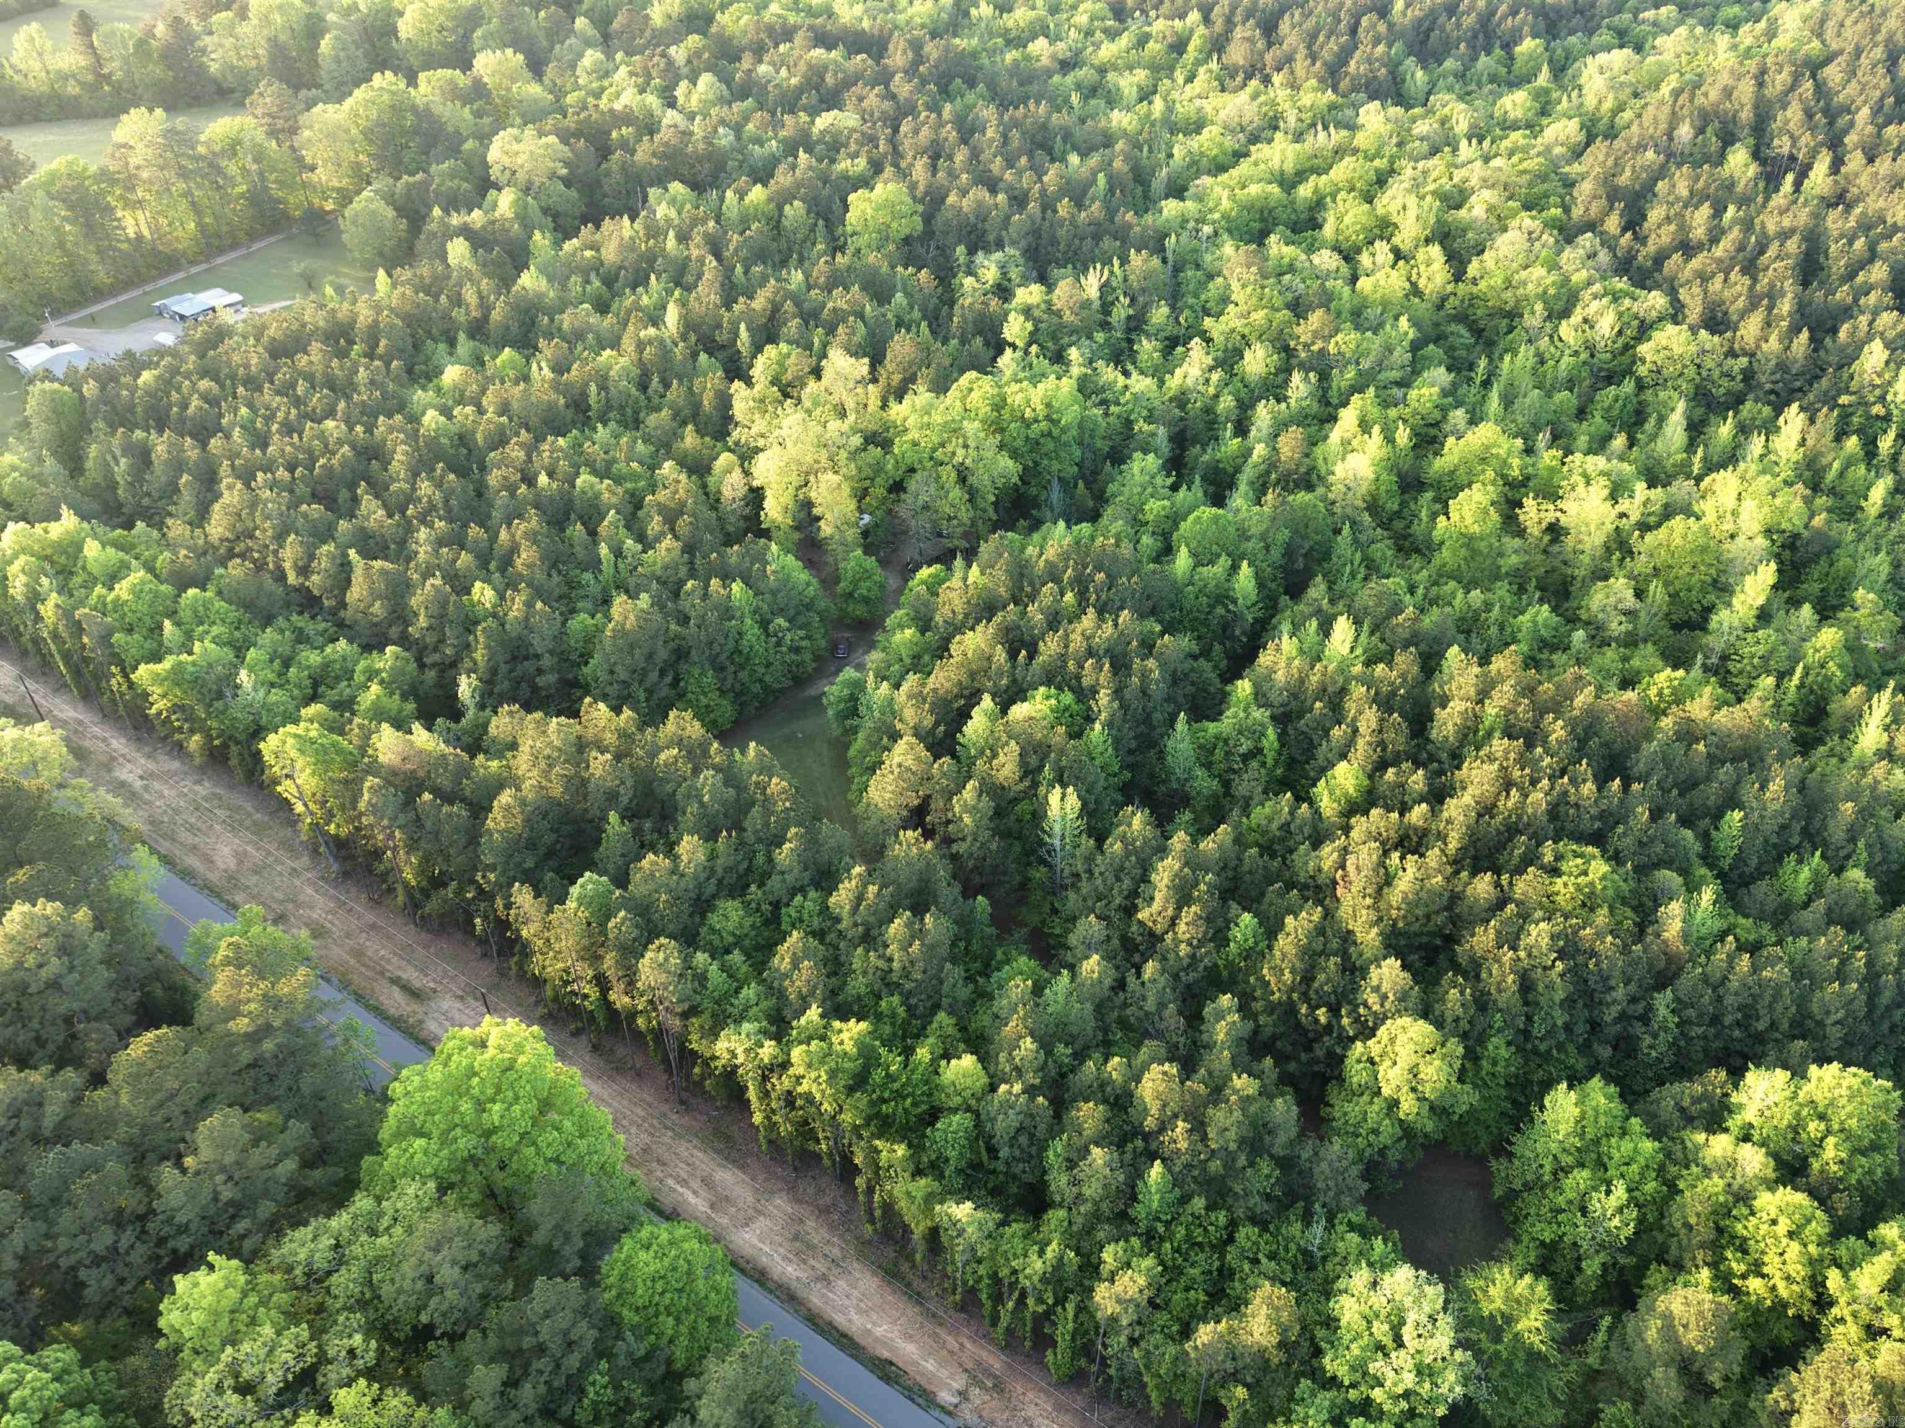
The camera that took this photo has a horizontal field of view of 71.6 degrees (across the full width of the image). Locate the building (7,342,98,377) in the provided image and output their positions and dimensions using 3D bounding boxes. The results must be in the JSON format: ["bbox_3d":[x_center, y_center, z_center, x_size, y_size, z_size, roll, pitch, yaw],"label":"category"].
[{"bbox_3d":[-188.702,-74.730,277.161,16.700,4.200,12.000,25,44,29],"label":"building"}]

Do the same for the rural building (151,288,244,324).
[{"bbox_3d":[-171.955,-93.203,301.476,12.700,3.800,15.500,25,44,29],"label":"rural building"}]

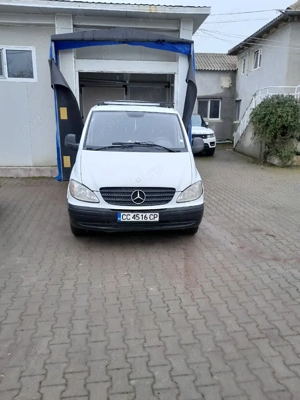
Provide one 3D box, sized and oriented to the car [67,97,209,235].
[{"bbox_3d":[-0.313,-0.834,5.943,2.020,1.950,4.900,0,15,-5],"label":"car"}]

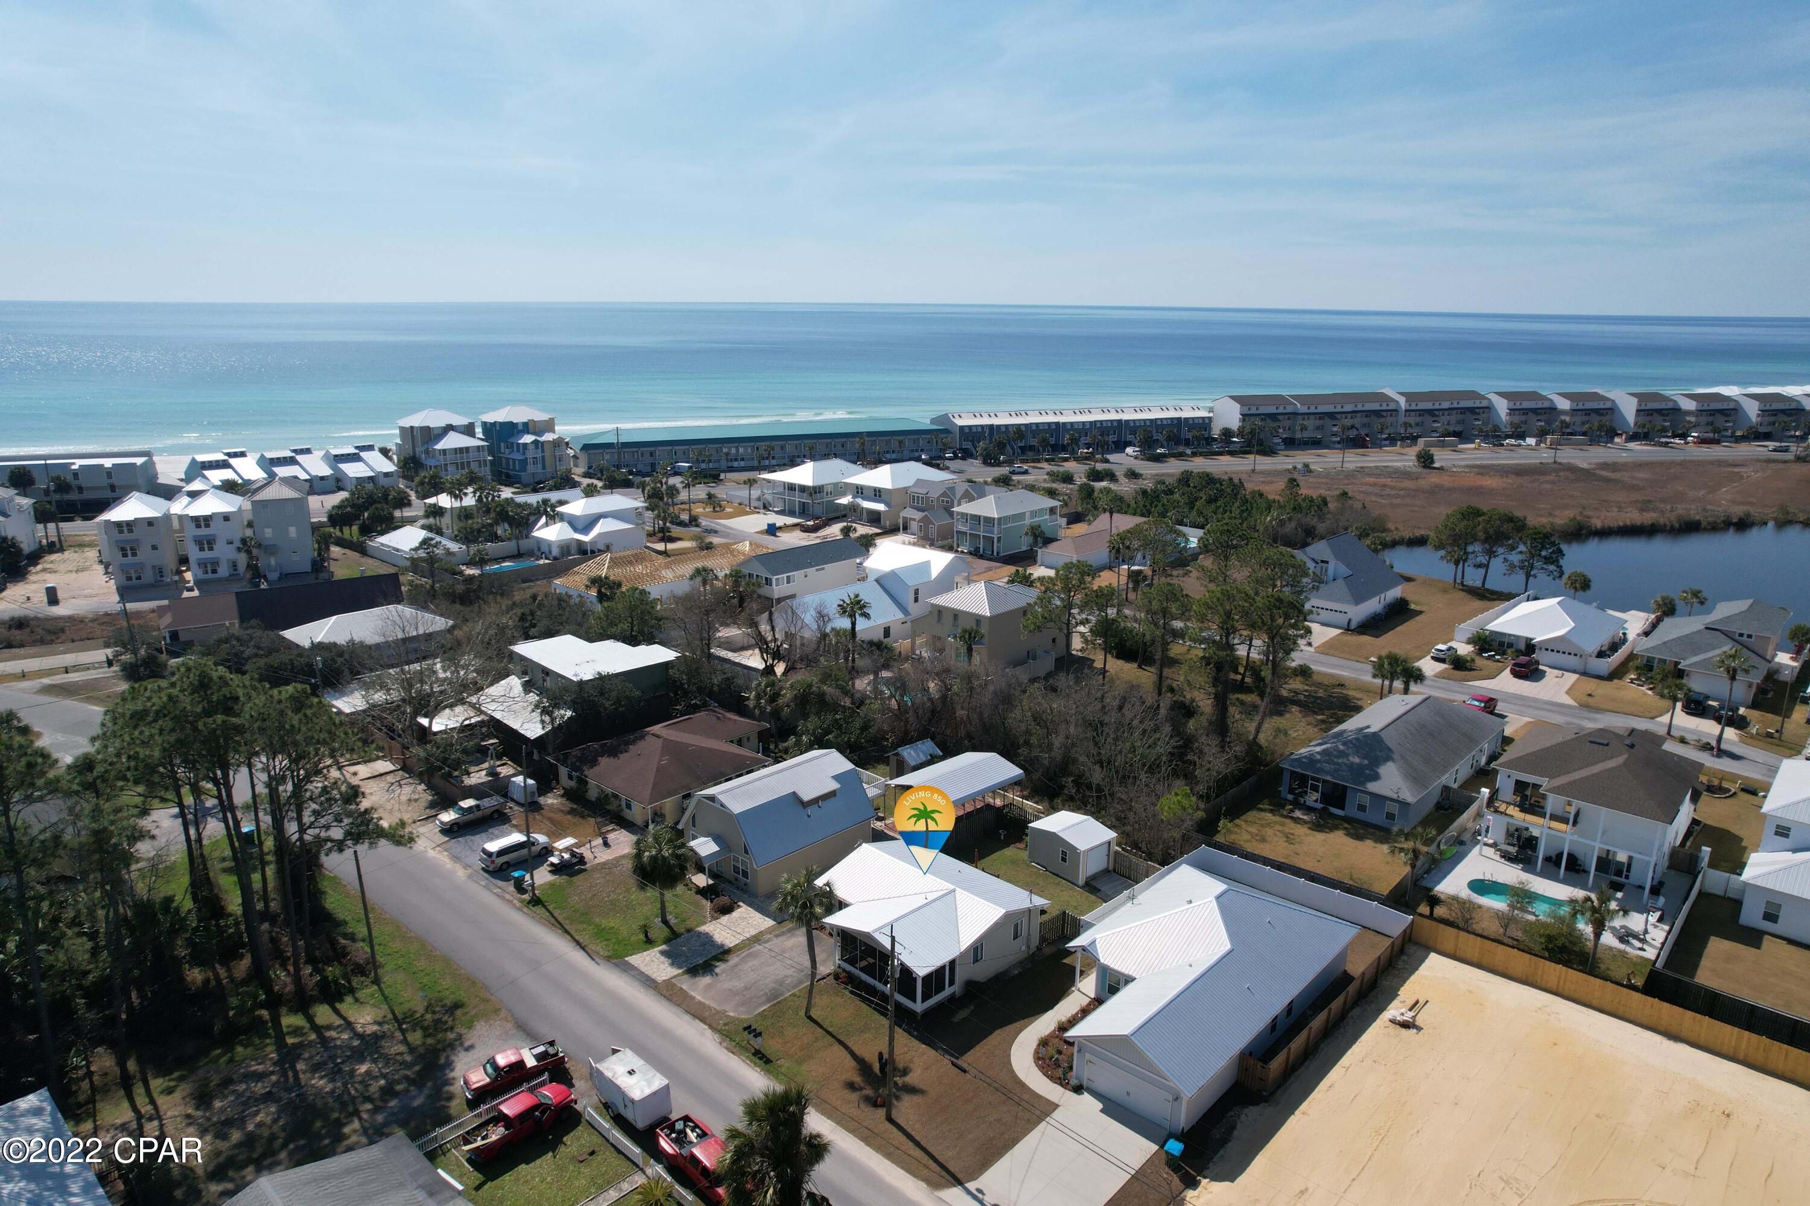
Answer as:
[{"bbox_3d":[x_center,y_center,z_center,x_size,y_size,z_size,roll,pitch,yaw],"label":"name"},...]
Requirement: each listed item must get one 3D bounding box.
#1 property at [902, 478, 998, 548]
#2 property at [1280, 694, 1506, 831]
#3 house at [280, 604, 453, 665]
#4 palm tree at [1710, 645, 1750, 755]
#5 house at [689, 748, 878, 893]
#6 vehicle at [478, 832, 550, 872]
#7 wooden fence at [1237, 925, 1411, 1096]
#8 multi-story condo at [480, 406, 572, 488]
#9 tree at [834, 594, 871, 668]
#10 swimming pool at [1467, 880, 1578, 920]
[{"bbox_3d":[8.605,-16.912,190.811,8.222,9.147,20.149,13,20,38],"label":"property"},{"bbox_3d":[45.040,12.570,100.390,10.700,5.750,25.400,14,20,41],"label":"property"},{"bbox_3d":[-62.449,3.470,128.637,15.500,5.300,10.500,-14,21,-43],"label":"house"},{"bbox_3d":[75.812,9.094,102.400,4.000,10.300,4.000,14,20,41],"label":"palm tree"},{"bbox_3d":[-9.720,15.801,83.052,9.100,6.500,12.700,15,21,42],"label":"house"},{"bbox_3d":[-29.220,18.610,83.260,1.970,1.760,5.100,14,20,40],"label":"vehicle"},{"bbox_3d":[25.980,23.550,66.880,1.750,1.850,20.290,15,21,42],"label":"wooden fence"},{"bbox_3d":[-83.866,-35.667,245.276,12.000,15.000,20.500,-13,21,-41],"label":"multi-story condo"},{"bbox_3d":[-5.568,4.382,117.899,3.800,10.200,3.800,1,15,0],"label":"tree"},{"bbox_3d":[44.460,21.650,79.160,7.560,0.600,3.710,13,20,38],"label":"swimming pool"}]

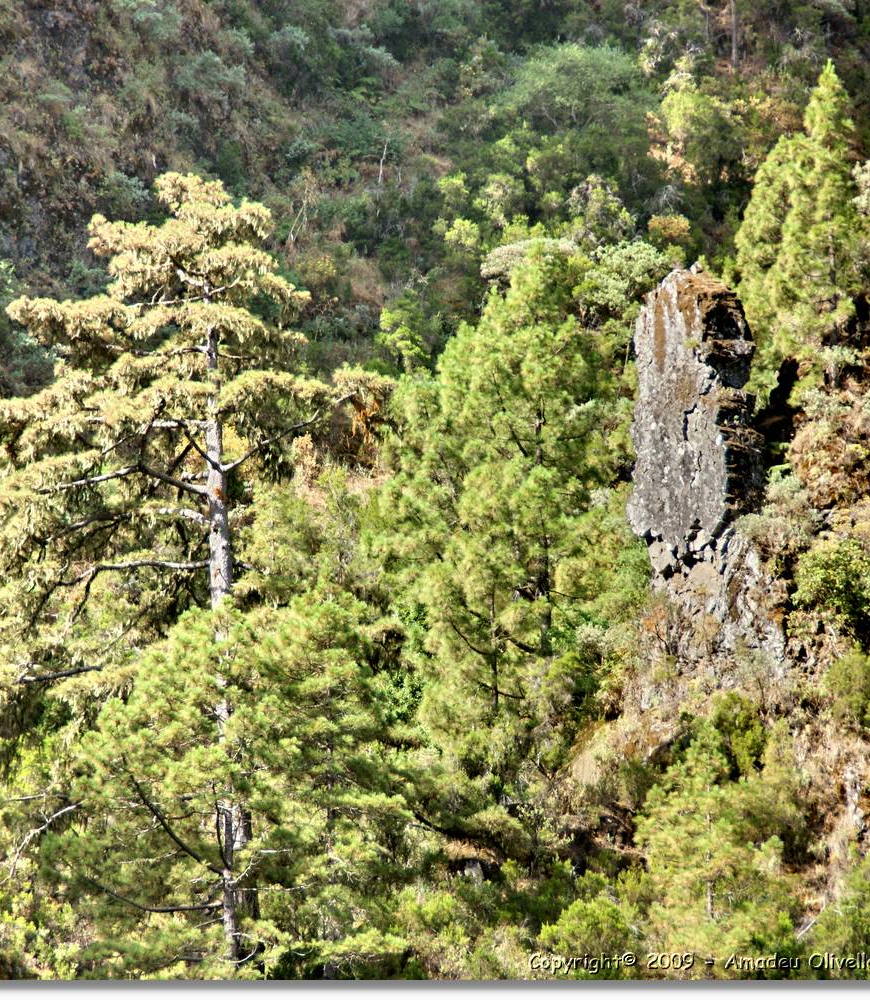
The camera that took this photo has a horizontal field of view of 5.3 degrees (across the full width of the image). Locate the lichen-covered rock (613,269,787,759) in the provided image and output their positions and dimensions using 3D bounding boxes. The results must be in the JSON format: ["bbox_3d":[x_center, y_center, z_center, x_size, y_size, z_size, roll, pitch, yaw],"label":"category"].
[{"bbox_3d":[7.476,0.396,264.000,4.600,13.700,4.000,-1,0,20],"label":"lichen-covered rock"}]

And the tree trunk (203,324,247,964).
[{"bbox_3d":[-5.595,3.845,250.000,0.950,17.100,0.950,-2,0,0],"label":"tree trunk"}]

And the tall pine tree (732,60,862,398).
[{"bbox_3d":[10.740,-7.994,278.000,3.800,10.100,3.700,-1,0,0],"label":"tall pine tree"}]

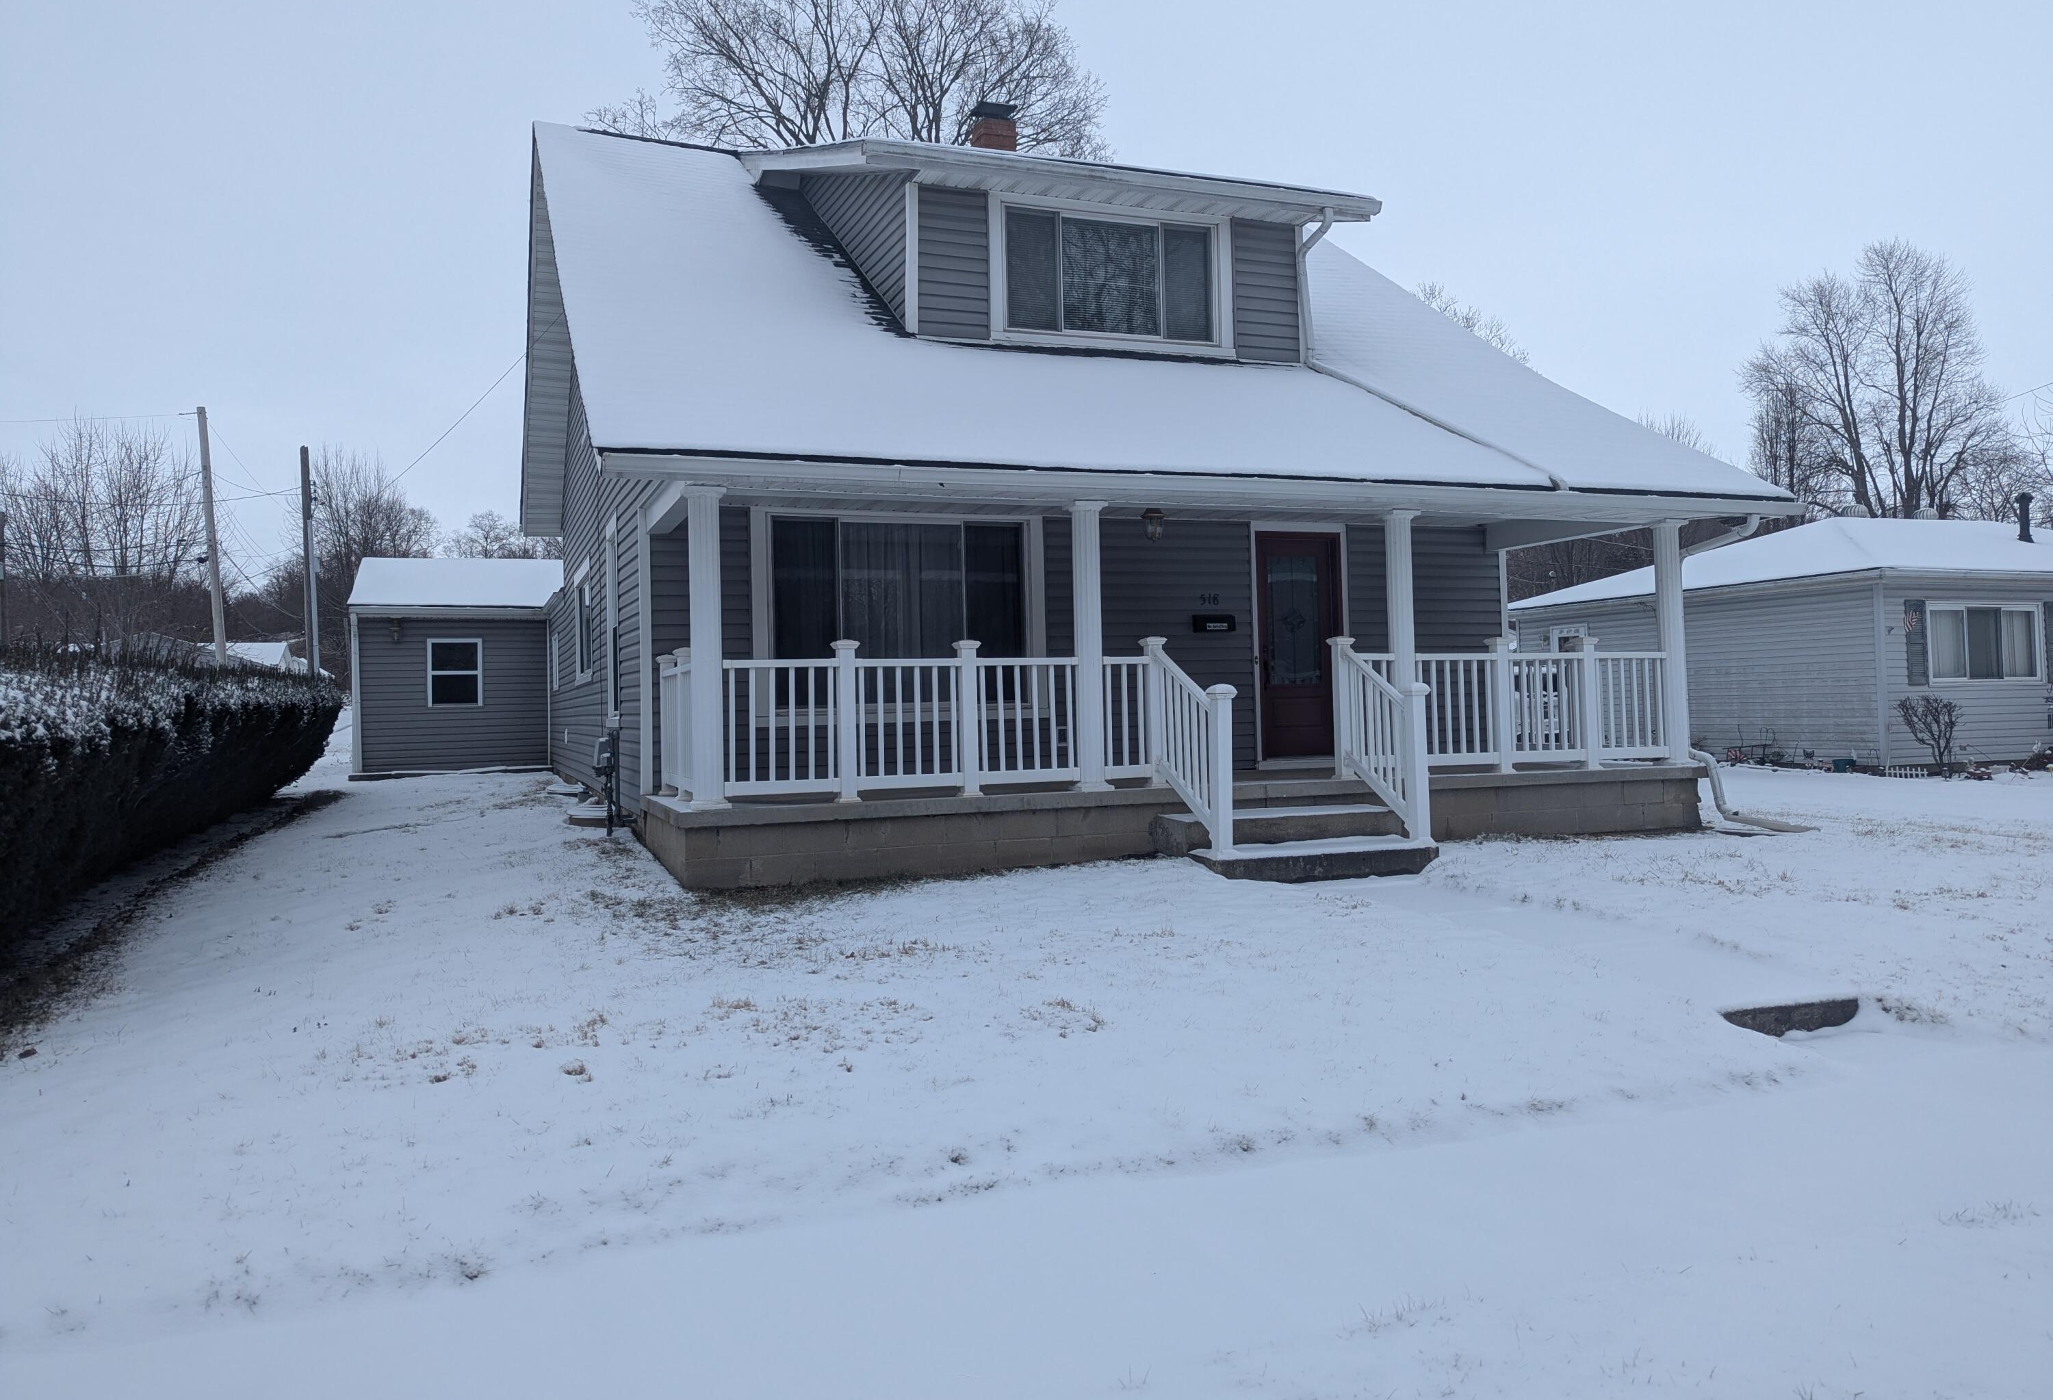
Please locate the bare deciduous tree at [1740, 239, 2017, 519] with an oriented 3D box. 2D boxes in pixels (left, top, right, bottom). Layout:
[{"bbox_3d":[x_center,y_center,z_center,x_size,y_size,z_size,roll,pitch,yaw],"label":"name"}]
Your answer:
[{"bbox_3d":[30.094,-7.691,49.959,8.600,16.931,8.300,-1,0,-21],"label":"bare deciduous tree"}]

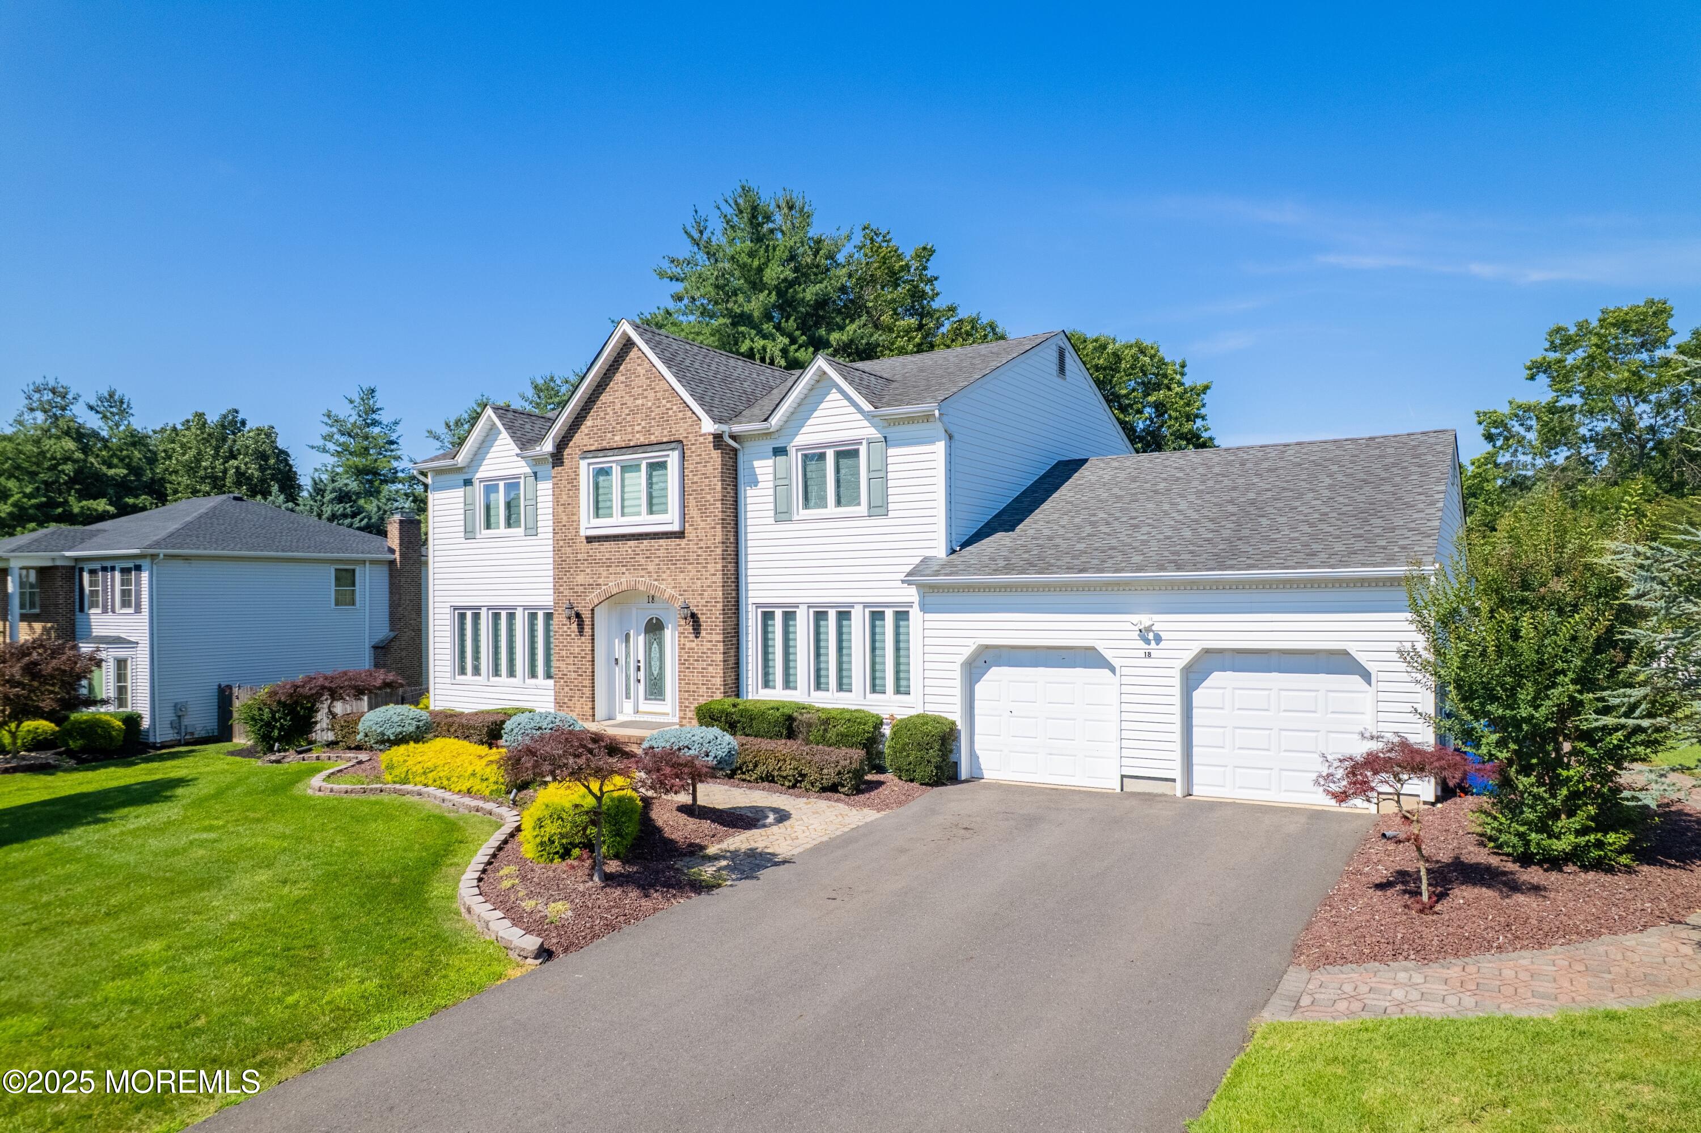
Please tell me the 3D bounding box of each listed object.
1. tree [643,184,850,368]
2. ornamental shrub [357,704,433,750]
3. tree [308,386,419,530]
[{"bbox_3d":[-4.163,-5.724,42.000,8.600,19.500,8.600,-2,-1,31],"label":"tree"},{"bbox_3d":[-9.150,3.210,20.900,1.500,0.870,1.450,-2,-1,31],"label":"ornamental shrub"},{"bbox_3d":[-24.374,-1.580,52.000,6.400,14.700,6.200,0,-1,-25],"label":"tree"}]

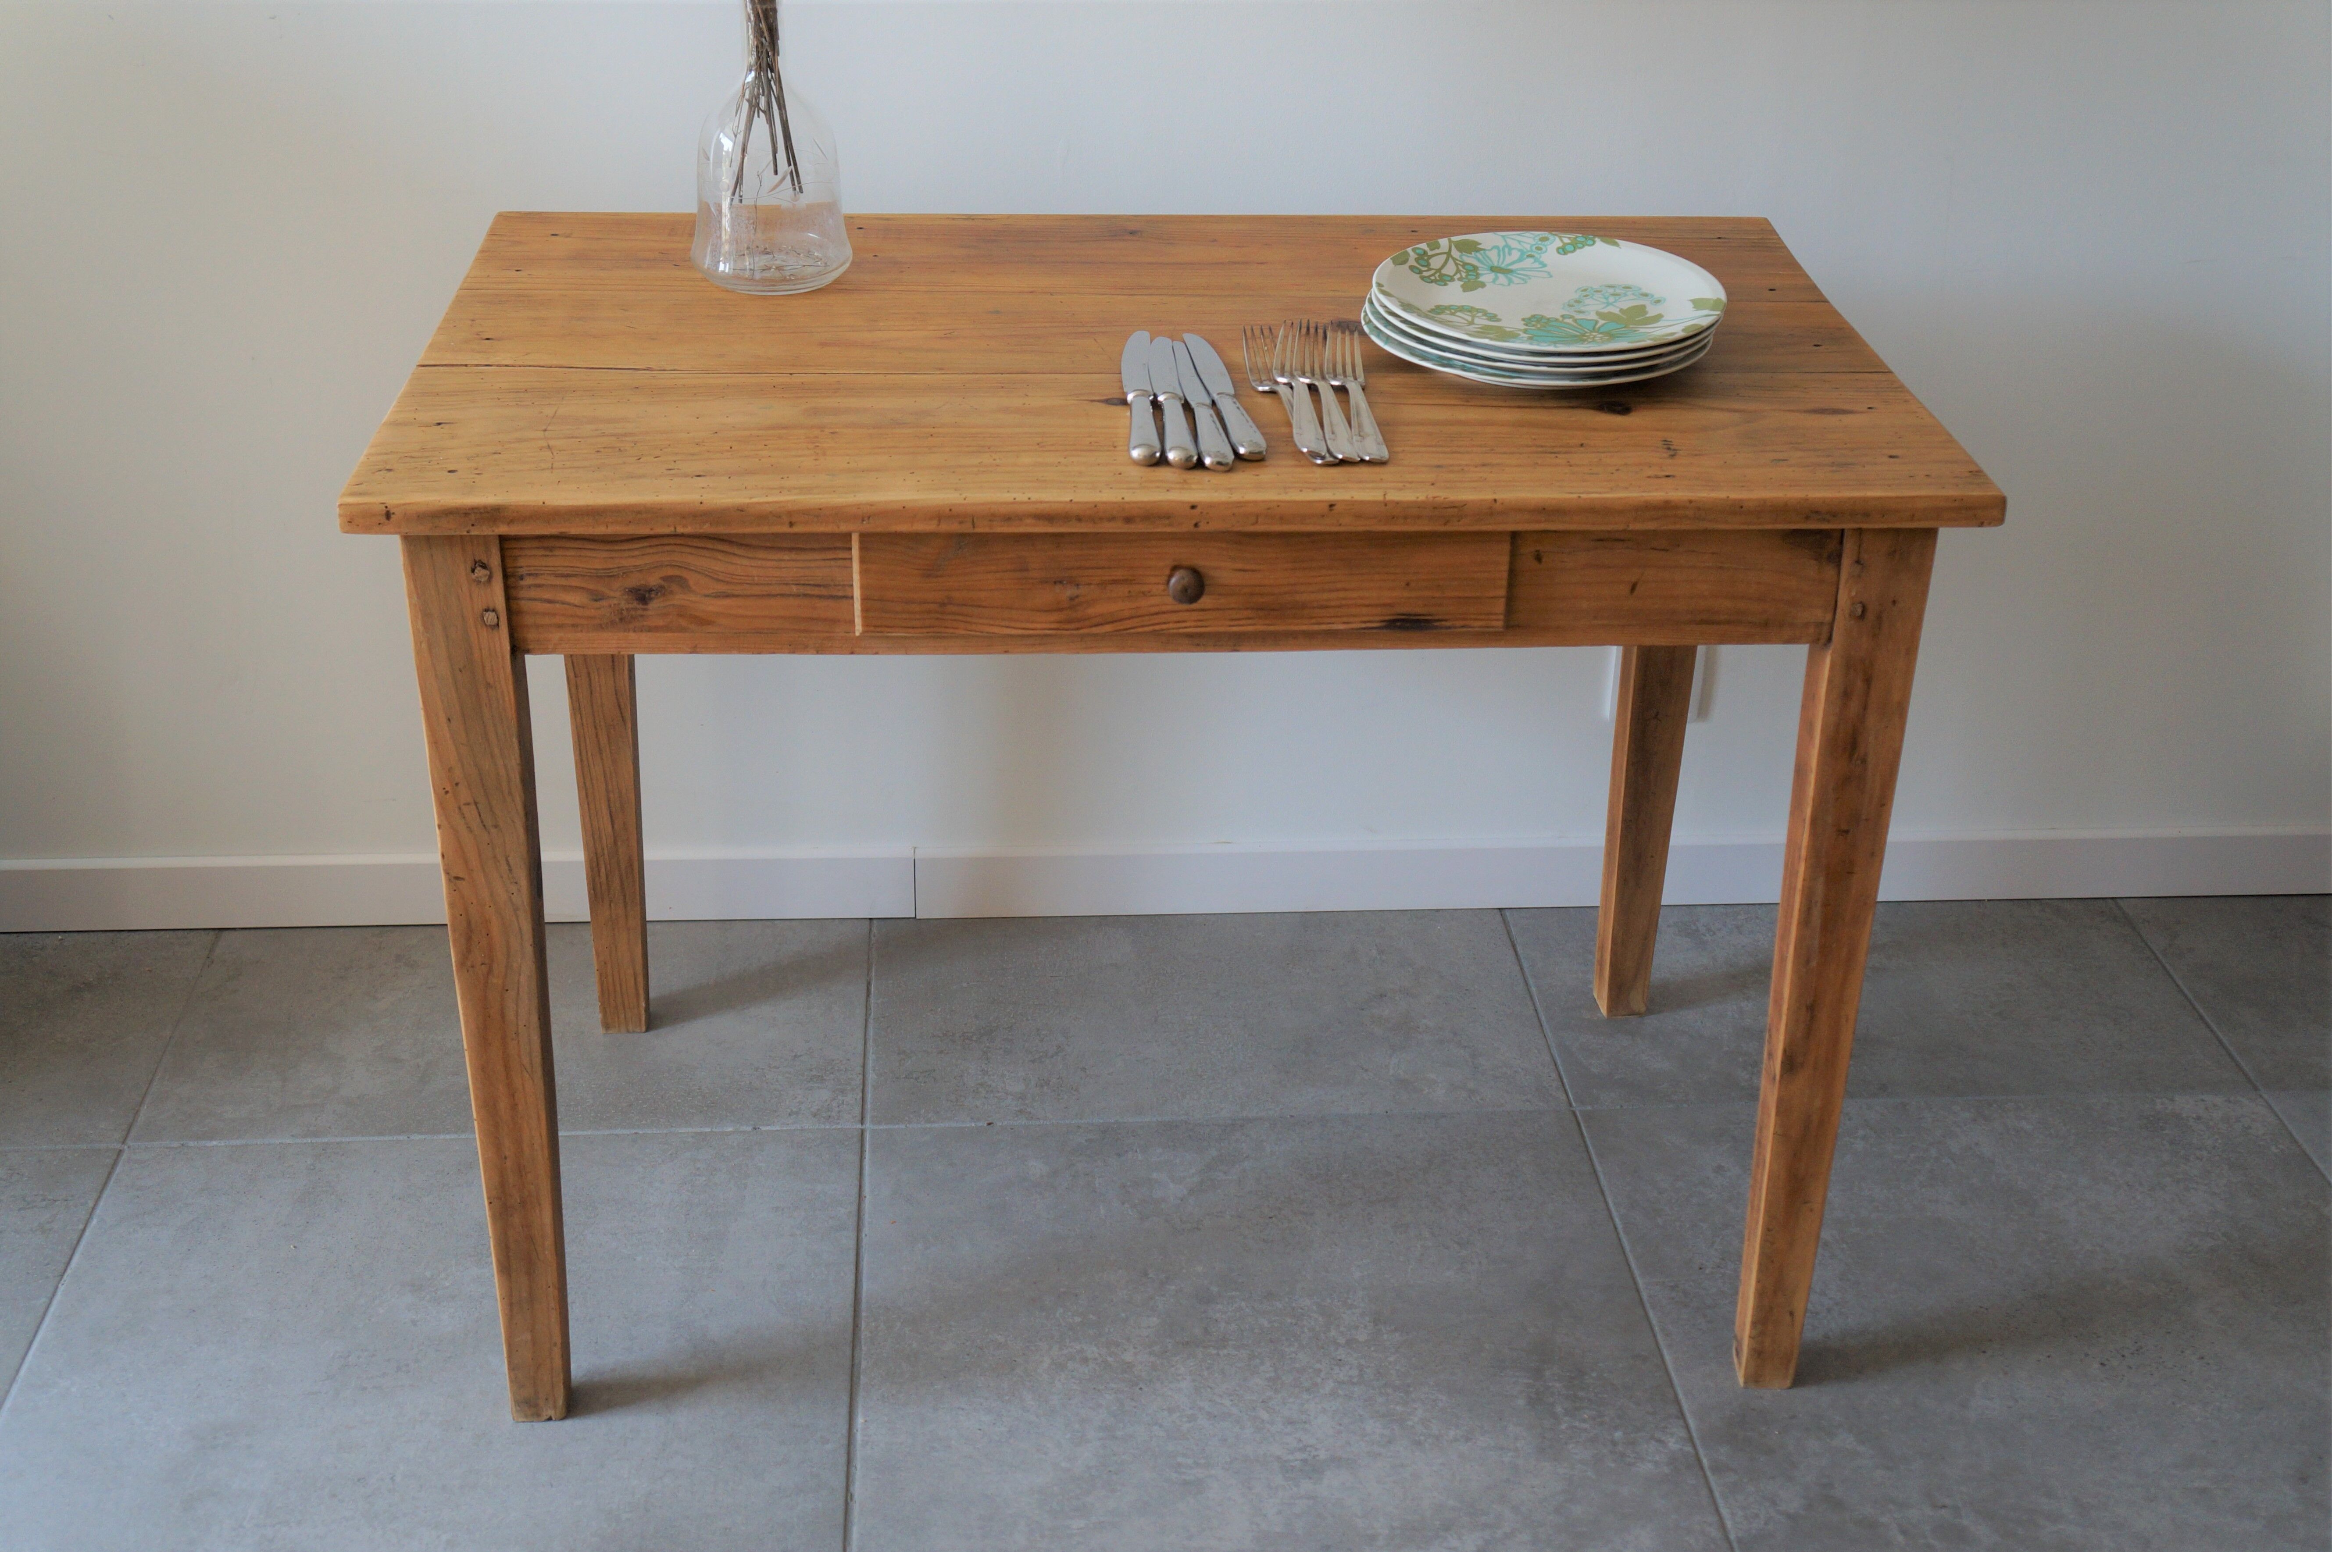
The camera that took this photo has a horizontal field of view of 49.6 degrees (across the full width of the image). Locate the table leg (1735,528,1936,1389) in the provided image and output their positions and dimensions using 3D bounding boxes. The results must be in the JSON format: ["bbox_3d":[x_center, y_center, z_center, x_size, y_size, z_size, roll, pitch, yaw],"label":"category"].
[{"bbox_3d":[0.443,0.135,1.736,0.061,0.709,0.057,-1,30,-4],"label":"table leg"}]

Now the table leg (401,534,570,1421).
[{"bbox_3d":[-0.436,0.144,1.682,0.061,0.709,0.057,-1,30,-4],"label":"table leg"}]

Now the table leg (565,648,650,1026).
[{"bbox_3d":[-0.464,-0.084,2.085,0.061,0.709,0.057,-1,30,-4],"label":"table leg"}]

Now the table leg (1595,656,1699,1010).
[{"bbox_3d":[0.415,-0.093,2.140,0.061,0.709,0.057,-1,30,-4],"label":"table leg"}]

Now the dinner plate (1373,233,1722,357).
[{"bbox_3d":[0.260,-0.321,1.713,0.235,0.021,0.235,1,29,-1],"label":"dinner plate"}]

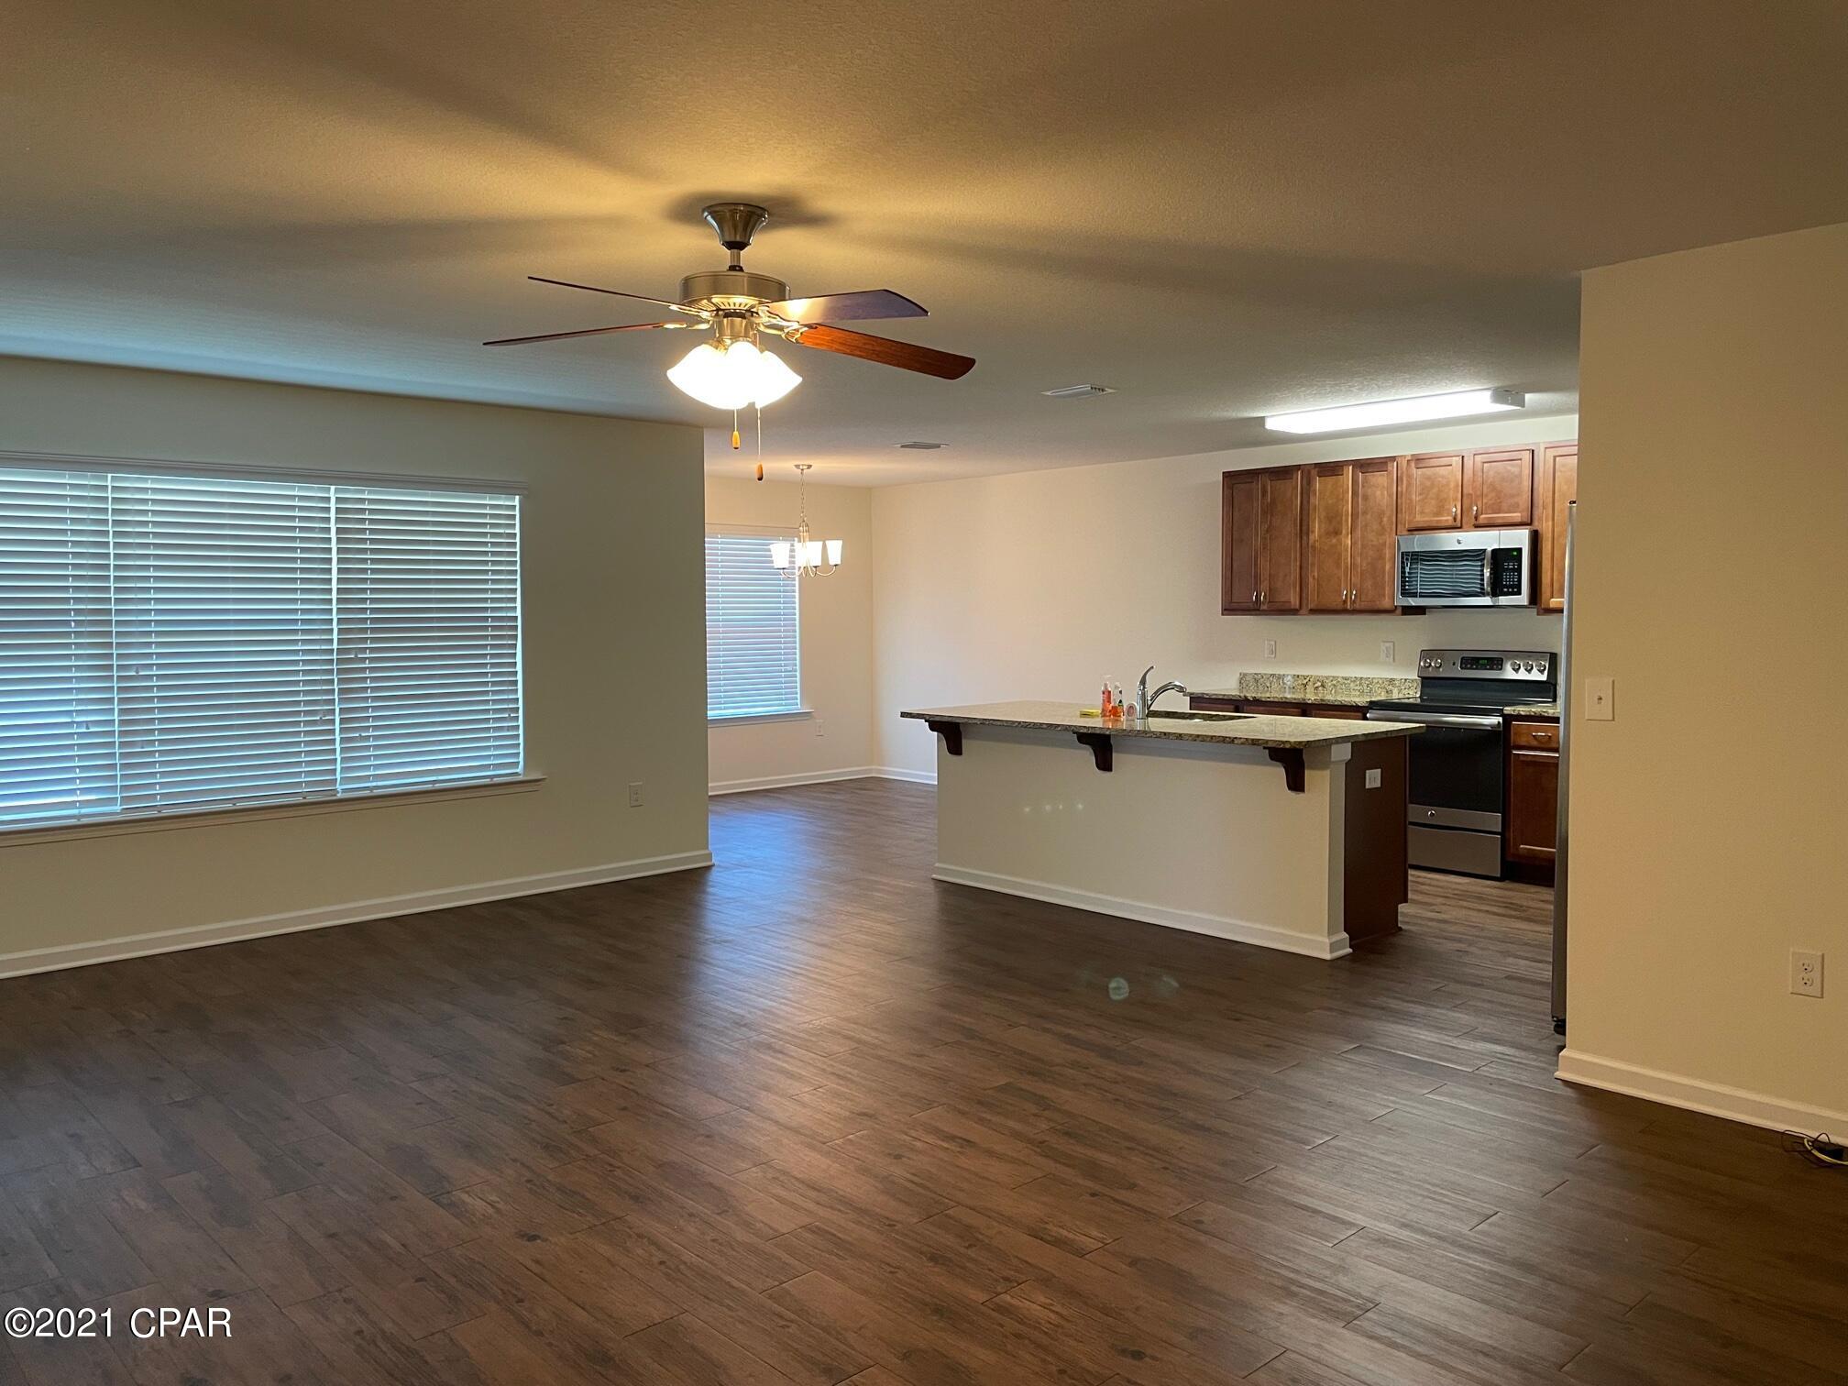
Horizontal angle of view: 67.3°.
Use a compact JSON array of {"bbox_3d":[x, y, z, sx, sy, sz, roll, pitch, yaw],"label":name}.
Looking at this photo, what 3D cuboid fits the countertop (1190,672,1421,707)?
[{"bbox_3d":[2.285,-0.007,8.389,0.643,0.134,1.238,-4,5,-43],"label":"countertop"}]

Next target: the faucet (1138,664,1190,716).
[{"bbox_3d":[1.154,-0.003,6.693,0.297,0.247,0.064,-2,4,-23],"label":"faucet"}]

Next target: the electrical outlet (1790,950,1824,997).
[{"bbox_3d":[2.397,0.764,3.767,0.009,0.121,0.075,-4,5,-43],"label":"electrical outlet"}]

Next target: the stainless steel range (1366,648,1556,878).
[{"bbox_3d":[2.945,0.368,7.663,0.673,1.175,0.755,-4,5,-43],"label":"stainless steel range"}]

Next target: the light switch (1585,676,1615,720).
[{"bbox_3d":[2.008,0.022,4.125,0.014,0.121,0.075,-4,5,-43],"label":"light switch"}]

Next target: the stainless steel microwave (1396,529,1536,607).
[{"bbox_3d":[3.060,-0.680,7.695,0.401,0.413,0.755,-4,5,-43],"label":"stainless steel microwave"}]

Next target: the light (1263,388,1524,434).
[{"bbox_3d":[2.329,-1.395,6.954,0.307,0.084,1.213,-4,5,-43],"label":"light"}]

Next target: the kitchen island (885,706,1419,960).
[{"bbox_3d":[1.053,0.576,6.698,0.977,0.906,2.372,-4,5,-43],"label":"kitchen island"}]

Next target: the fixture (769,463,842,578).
[{"bbox_3d":[-0.852,-1.200,9.752,0.521,0.805,0.521,0,4,0],"label":"fixture"}]

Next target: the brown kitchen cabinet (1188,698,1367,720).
[{"bbox_3d":[2.304,0.479,8.422,0.619,0.861,1.208,-4,5,-43],"label":"brown kitchen cabinet"}]

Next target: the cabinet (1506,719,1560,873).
[{"bbox_3d":[3.380,0.542,7.282,0.619,0.871,0.401,-4,5,-43],"label":"cabinet"}]

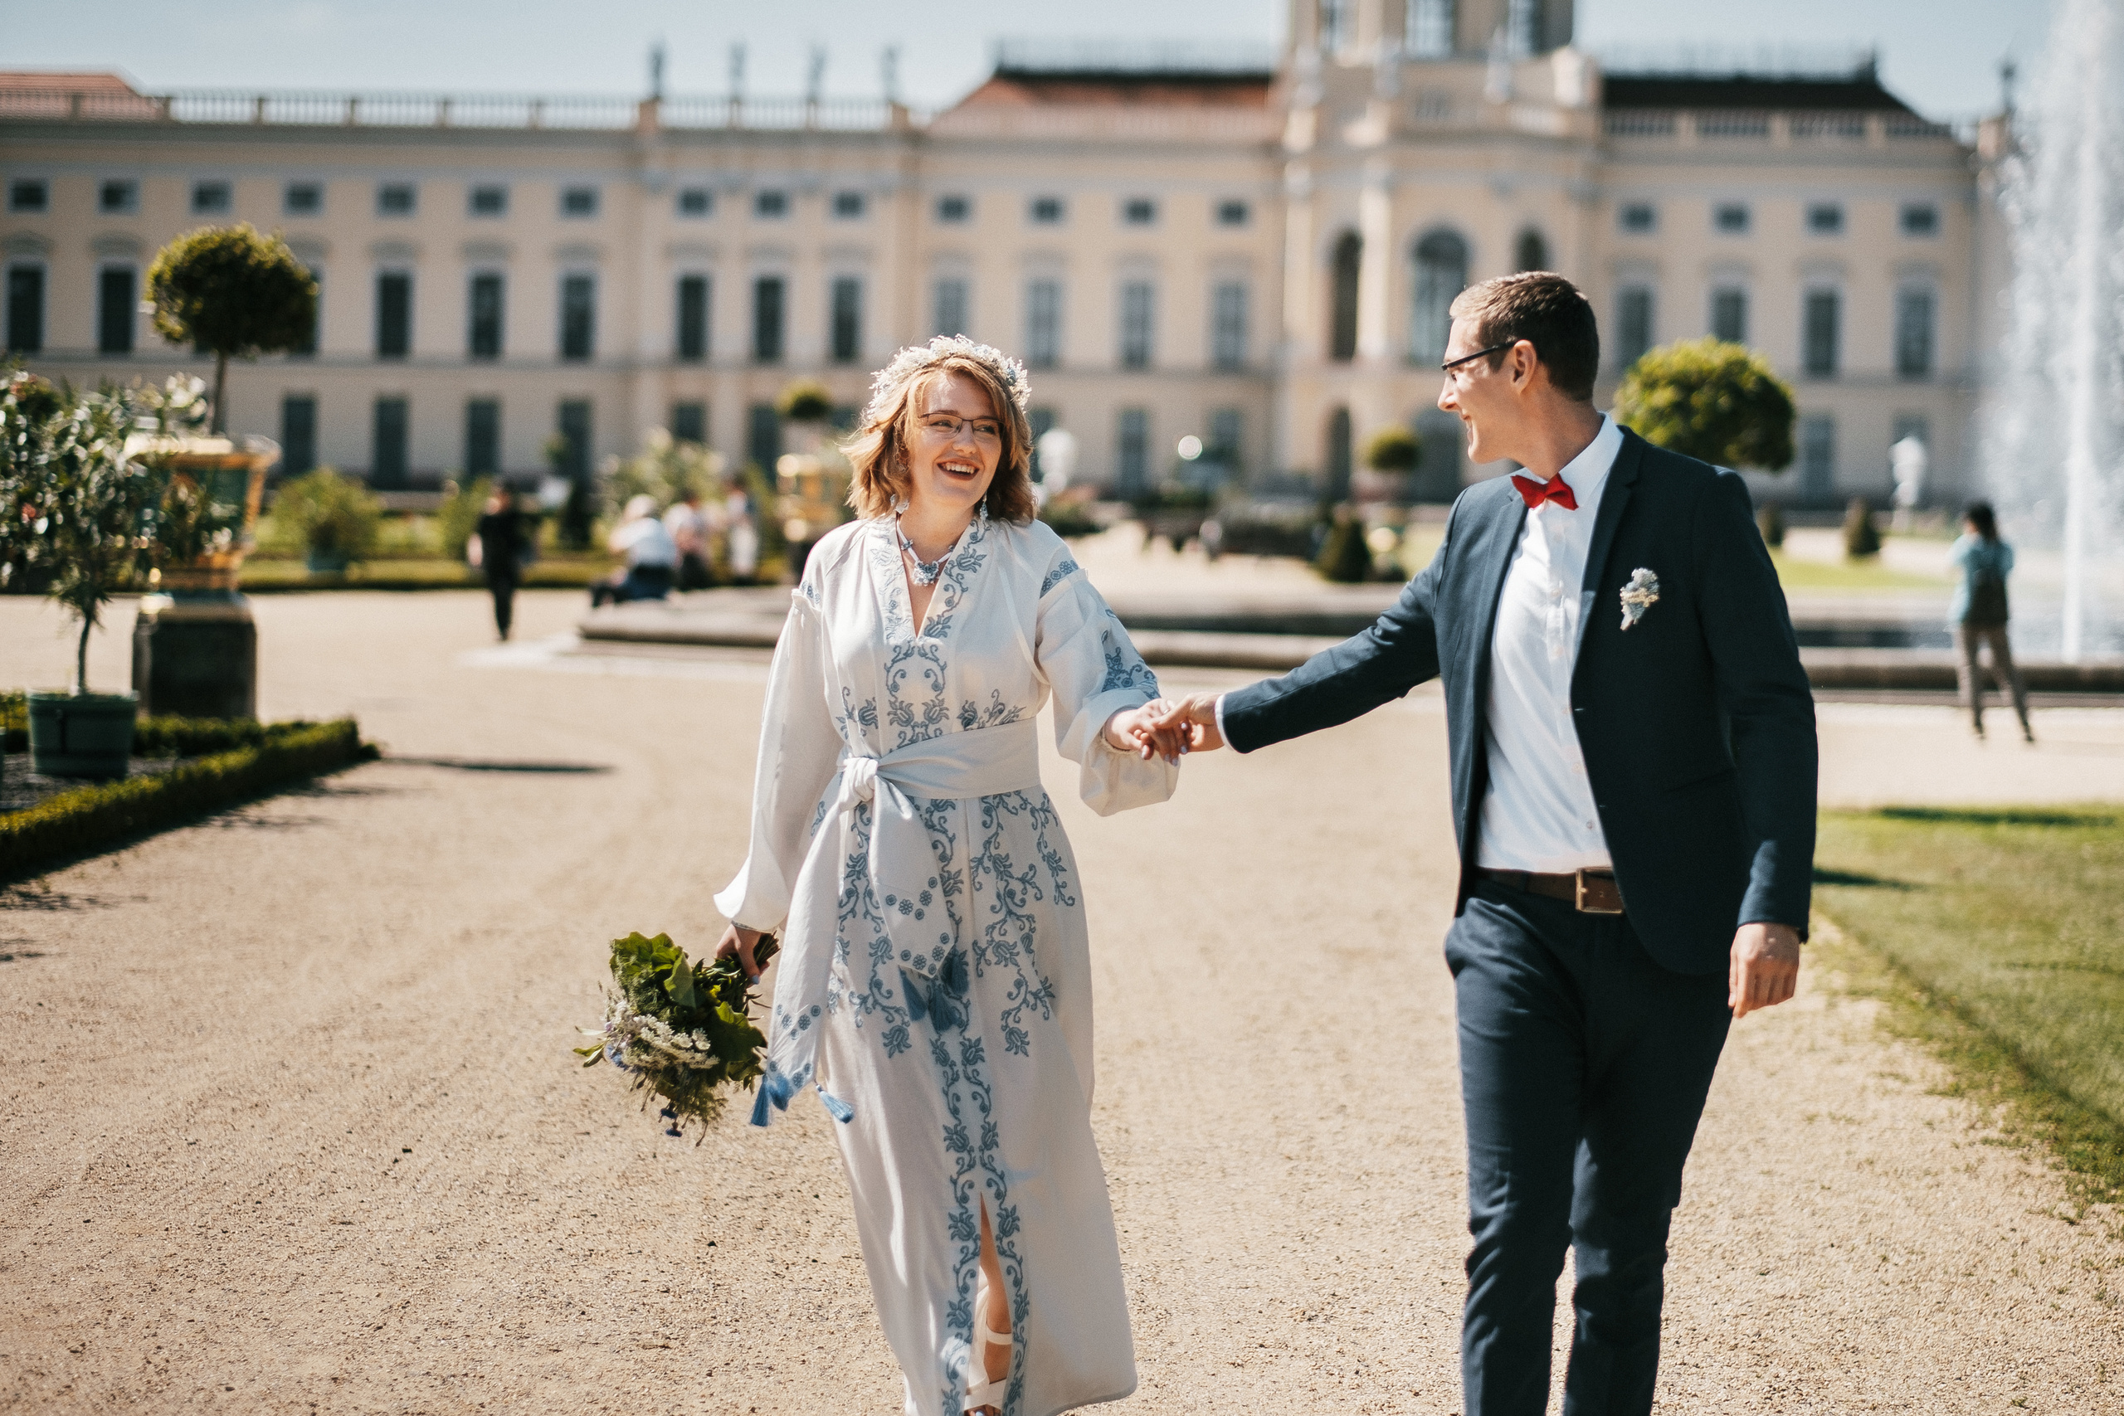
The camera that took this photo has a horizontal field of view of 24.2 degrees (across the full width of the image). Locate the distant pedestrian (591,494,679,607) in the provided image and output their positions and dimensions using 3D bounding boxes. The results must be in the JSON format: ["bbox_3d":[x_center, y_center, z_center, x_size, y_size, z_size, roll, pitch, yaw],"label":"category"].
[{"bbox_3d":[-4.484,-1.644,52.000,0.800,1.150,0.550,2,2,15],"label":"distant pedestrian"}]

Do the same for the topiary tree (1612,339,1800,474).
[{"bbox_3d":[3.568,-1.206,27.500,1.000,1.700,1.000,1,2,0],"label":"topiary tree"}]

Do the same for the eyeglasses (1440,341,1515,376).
[{"bbox_3d":[0.586,-0.487,6.850,0.140,0.045,0.140,-19,1,7],"label":"eyeglasses"}]

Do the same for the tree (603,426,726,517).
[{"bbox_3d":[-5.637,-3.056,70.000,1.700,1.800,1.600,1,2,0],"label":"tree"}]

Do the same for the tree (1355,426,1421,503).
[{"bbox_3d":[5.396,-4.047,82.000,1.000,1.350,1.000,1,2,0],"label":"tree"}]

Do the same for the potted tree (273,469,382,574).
[{"bbox_3d":[-11.287,-2.912,76.000,1.700,1.550,1.600,1,2,0],"label":"potted tree"}]

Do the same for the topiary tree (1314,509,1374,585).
[{"bbox_3d":[5.138,-2.906,90.000,1.000,1.400,1.000,1,2,0],"label":"topiary tree"}]

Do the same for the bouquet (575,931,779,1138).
[{"bbox_3d":[-0.600,0.506,7.700,0.320,0.320,0.290,39,-10,0],"label":"bouquet"}]

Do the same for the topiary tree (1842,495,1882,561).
[{"bbox_3d":[20.196,-4.538,125.000,0.950,1.550,0.950,1,2,0],"label":"topiary tree"}]

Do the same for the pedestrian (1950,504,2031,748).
[{"bbox_3d":[6.332,-0.582,33.800,0.520,1.640,0.420,0,3,-27],"label":"pedestrian"}]

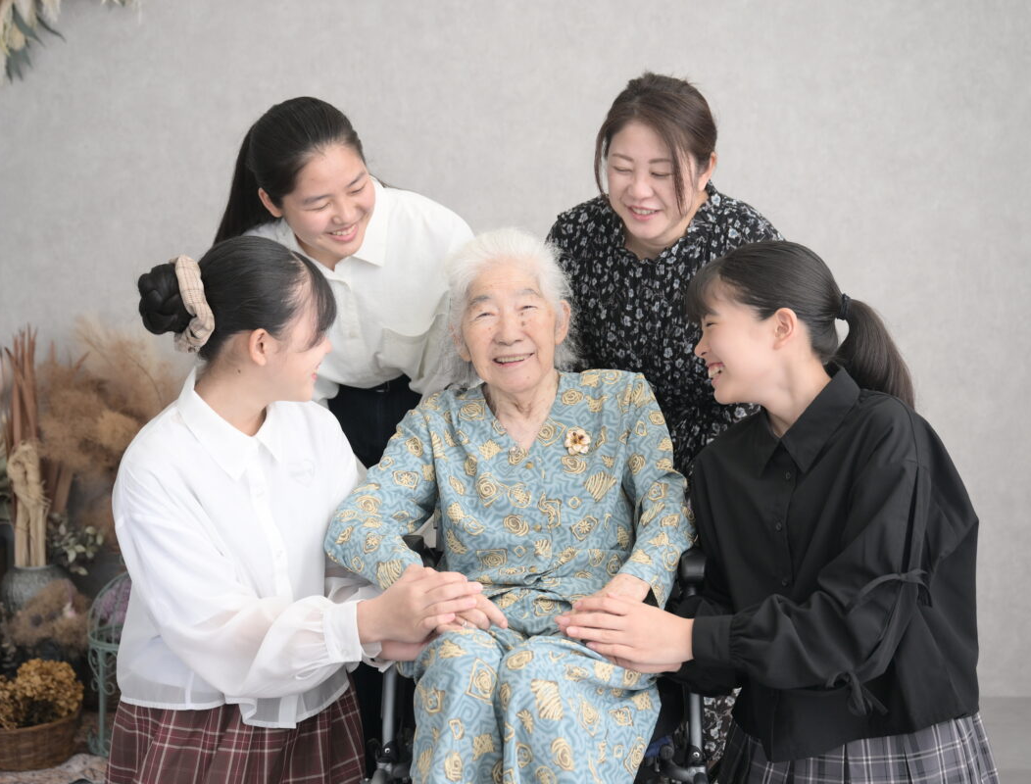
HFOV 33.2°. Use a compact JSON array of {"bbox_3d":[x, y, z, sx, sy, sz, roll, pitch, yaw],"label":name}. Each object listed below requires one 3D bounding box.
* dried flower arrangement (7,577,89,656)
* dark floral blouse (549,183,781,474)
[{"bbox_3d":[-1.076,0.515,3.980,0.190,0.180,0.170,0,2,0],"label":"dried flower arrangement"},{"bbox_3d":[0.245,0.194,2.906,0.450,1.020,0.480,0,2,10],"label":"dark floral blouse"}]

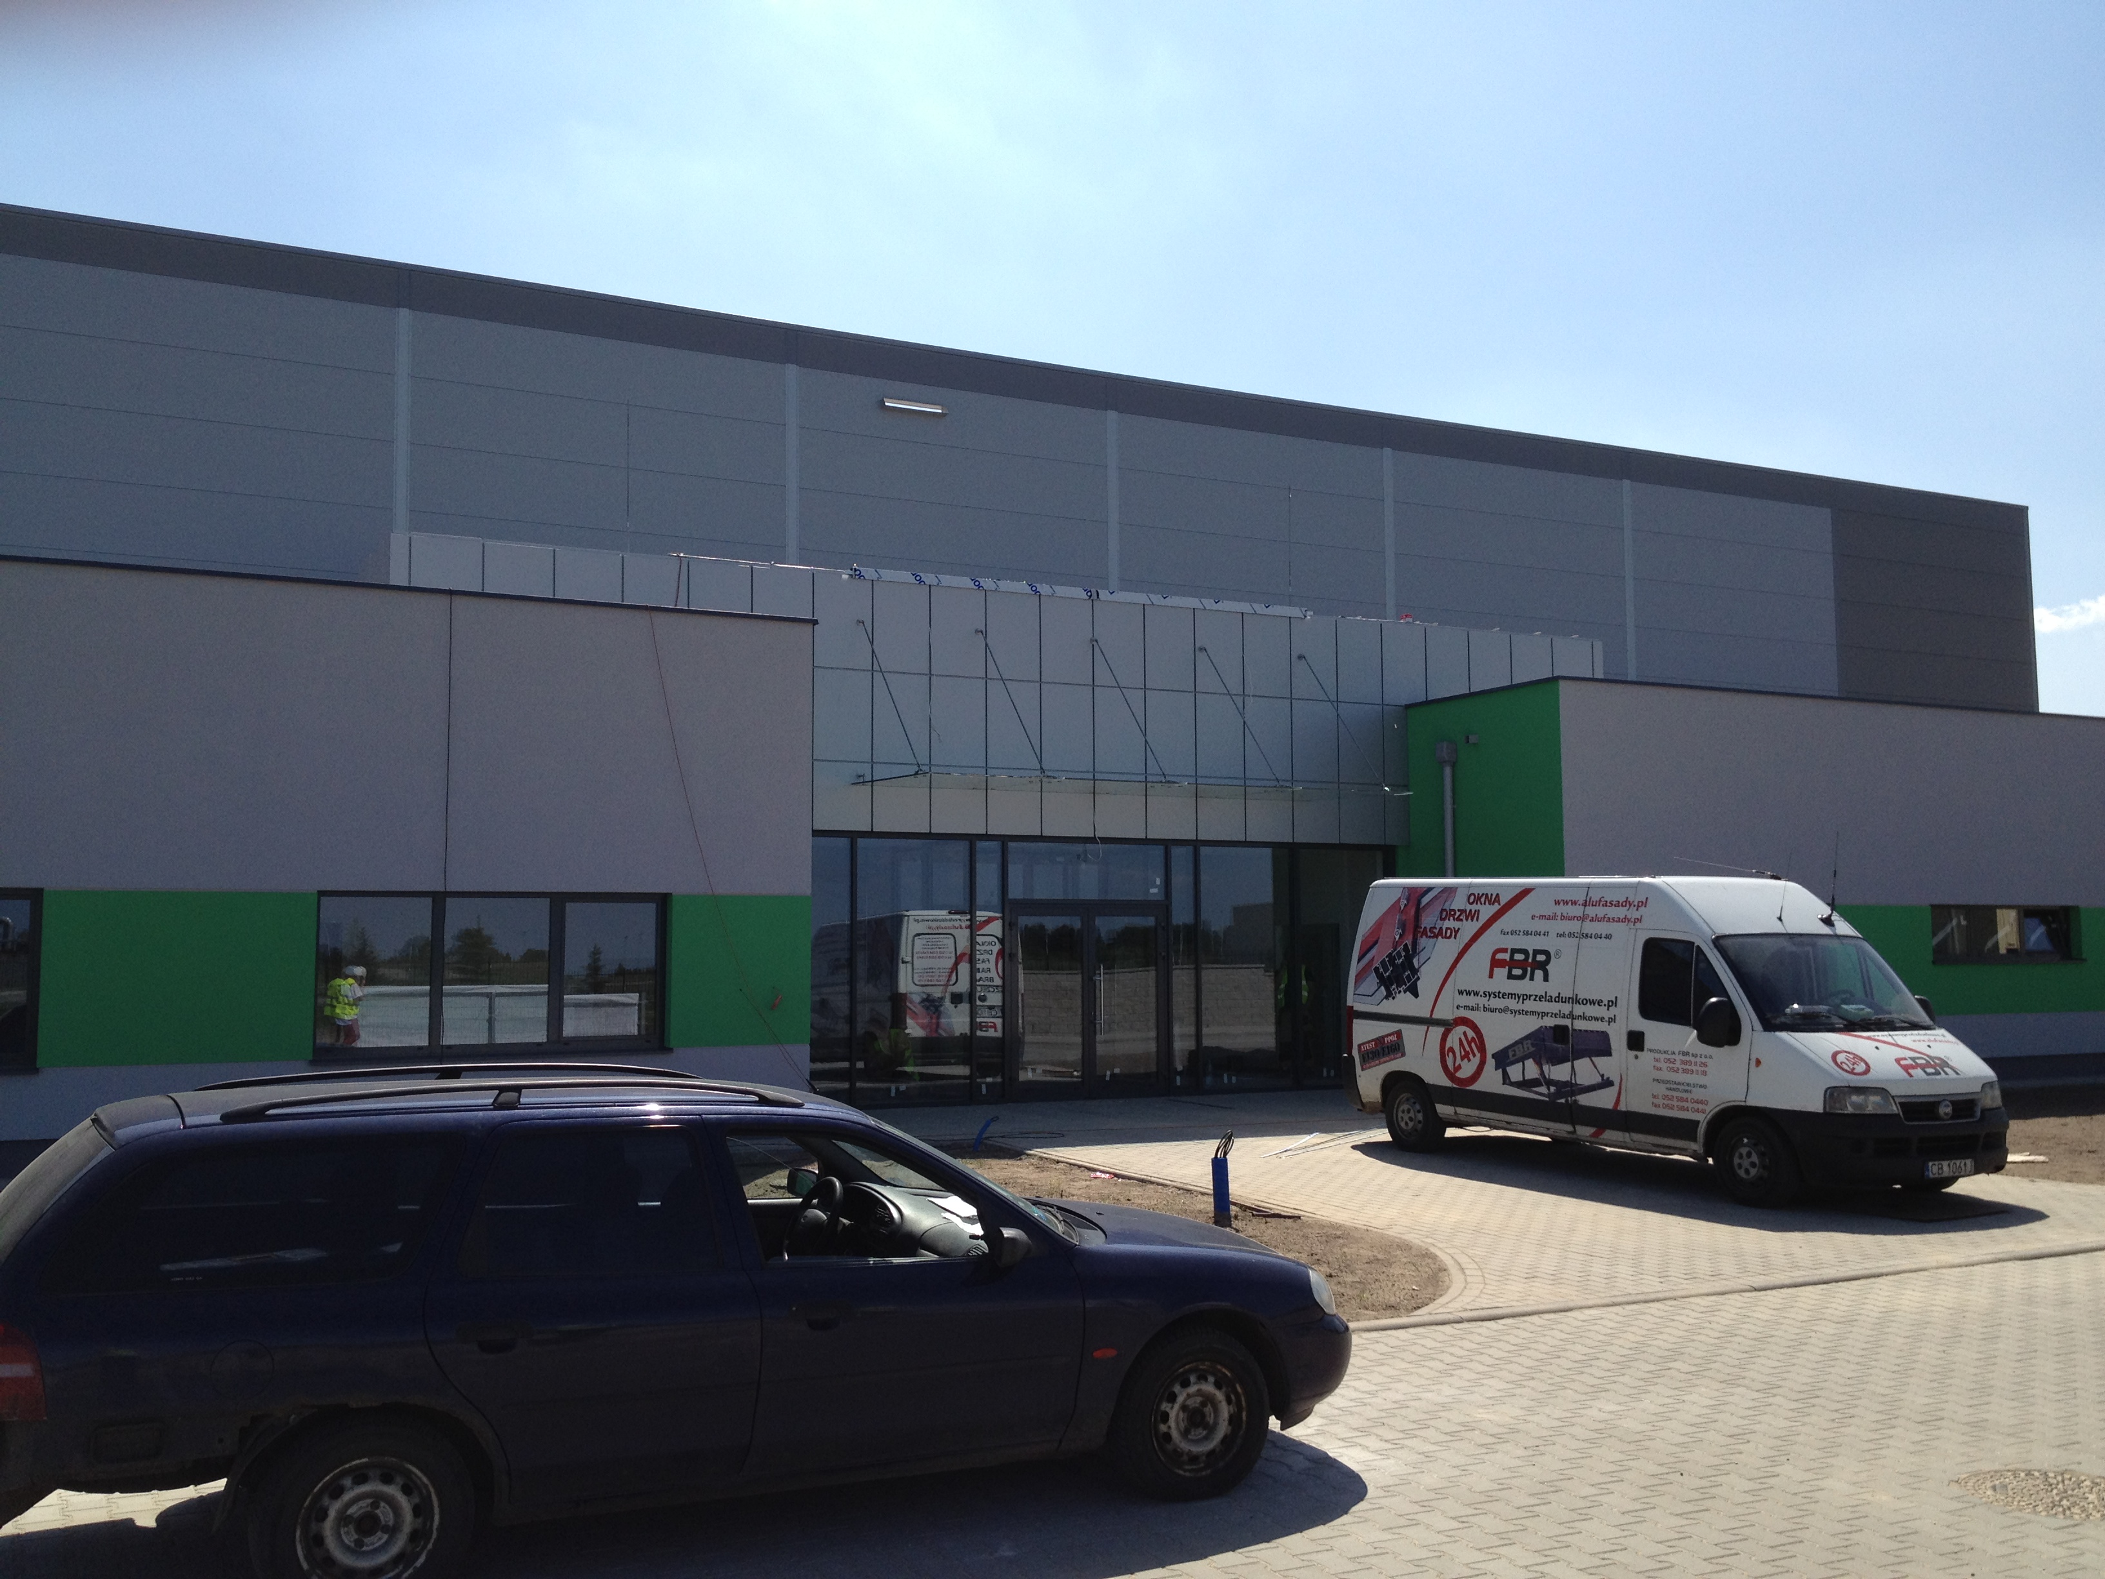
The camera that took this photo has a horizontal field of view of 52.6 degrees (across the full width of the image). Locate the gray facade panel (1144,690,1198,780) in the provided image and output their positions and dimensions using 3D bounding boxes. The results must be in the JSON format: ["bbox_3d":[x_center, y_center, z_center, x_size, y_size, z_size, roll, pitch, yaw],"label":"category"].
[{"bbox_3d":[1.380,-0.649,24.923,0.690,0.992,0.050,2,-5,-30],"label":"gray facade panel"}]

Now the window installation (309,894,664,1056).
[{"bbox_3d":[-4.688,1.538,17.878,2.946,1.315,0.120,2,-5,-30],"label":"window installation"}]

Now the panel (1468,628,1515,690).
[{"bbox_3d":[5.452,-1.445,26.537,0.673,0.966,0.080,2,-5,-29],"label":"panel"}]

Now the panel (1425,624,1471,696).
[{"bbox_3d":[5.024,-1.563,27.075,0.693,0.990,0.050,2,-5,-30],"label":"panel"}]

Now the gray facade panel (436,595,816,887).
[{"bbox_3d":[-3.566,-0.314,18.143,3.224,2.430,0.150,2,-5,-29],"label":"gray facade panel"}]

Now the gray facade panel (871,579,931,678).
[{"bbox_3d":[-1.625,-1.724,22.758,0.675,0.976,0.050,2,-5,-30],"label":"gray facade panel"}]

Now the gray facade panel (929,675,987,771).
[{"bbox_3d":[-1.043,-0.742,23.549,0.690,0.993,0.050,2,-5,-30],"label":"gray facade panel"}]

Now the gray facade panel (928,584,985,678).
[{"bbox_3d":[-1.046,-1.741,23.628,0.691,0.989,0.050,2,-5,-30],"label":"gray facade panel"}]

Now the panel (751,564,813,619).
[{"bbox_3d":[-2.866,-1.837,22.599,0.688,0.990,0.050,2,-5,-30],"label":"panel"}]

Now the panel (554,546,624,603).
[{"bbox_3d":[-4.598,-1.835,21.060,0.675,0.976,0.050,2,-5,-30],"label":"panel"}]

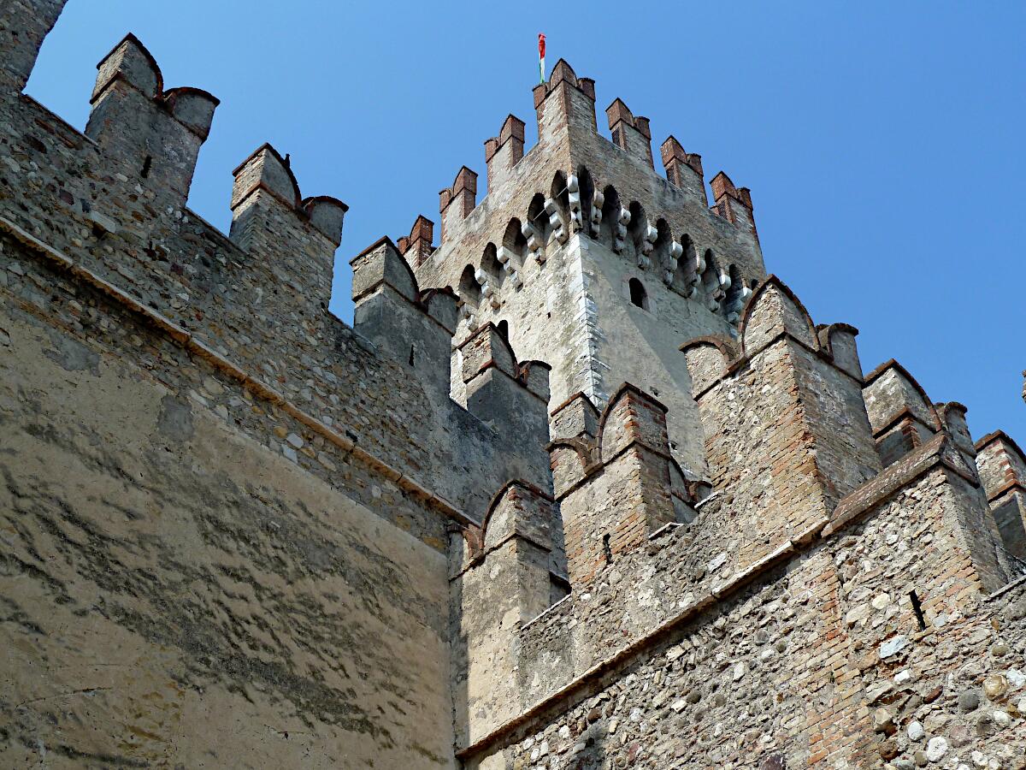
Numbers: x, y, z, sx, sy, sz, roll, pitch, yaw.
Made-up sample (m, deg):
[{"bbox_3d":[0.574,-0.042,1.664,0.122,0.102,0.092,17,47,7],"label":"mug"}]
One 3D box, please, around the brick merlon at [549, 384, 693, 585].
[{"bbox_3d":[1.367,1.468,15.927,0.756,2.519,1.673,28,-51,-28],"label":"brick merlon"}]

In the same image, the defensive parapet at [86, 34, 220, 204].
[{"bbox_3d":[-5.404,-3.663,17.431,0.819,2.652,1.691,-32,-51,28],"label":"defensive parapet"}]

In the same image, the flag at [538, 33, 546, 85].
[{"bbox_3d":[1.097,-12.381,45.000,0.300,1.350,1.500,-5,-43,3],"label":"flag"}]

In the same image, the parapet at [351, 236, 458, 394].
[{"bbox_3d":[-1.889,-0.967,20.461,0.837,2.715,1.780,-32,-51,28],"label":"parapet"}]

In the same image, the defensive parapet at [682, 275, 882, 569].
[{"bbox_3d":[3.345,0.637,14.240,1.531,3.498,1.602,28,-51,-28],"label":"defensive parapet"}]

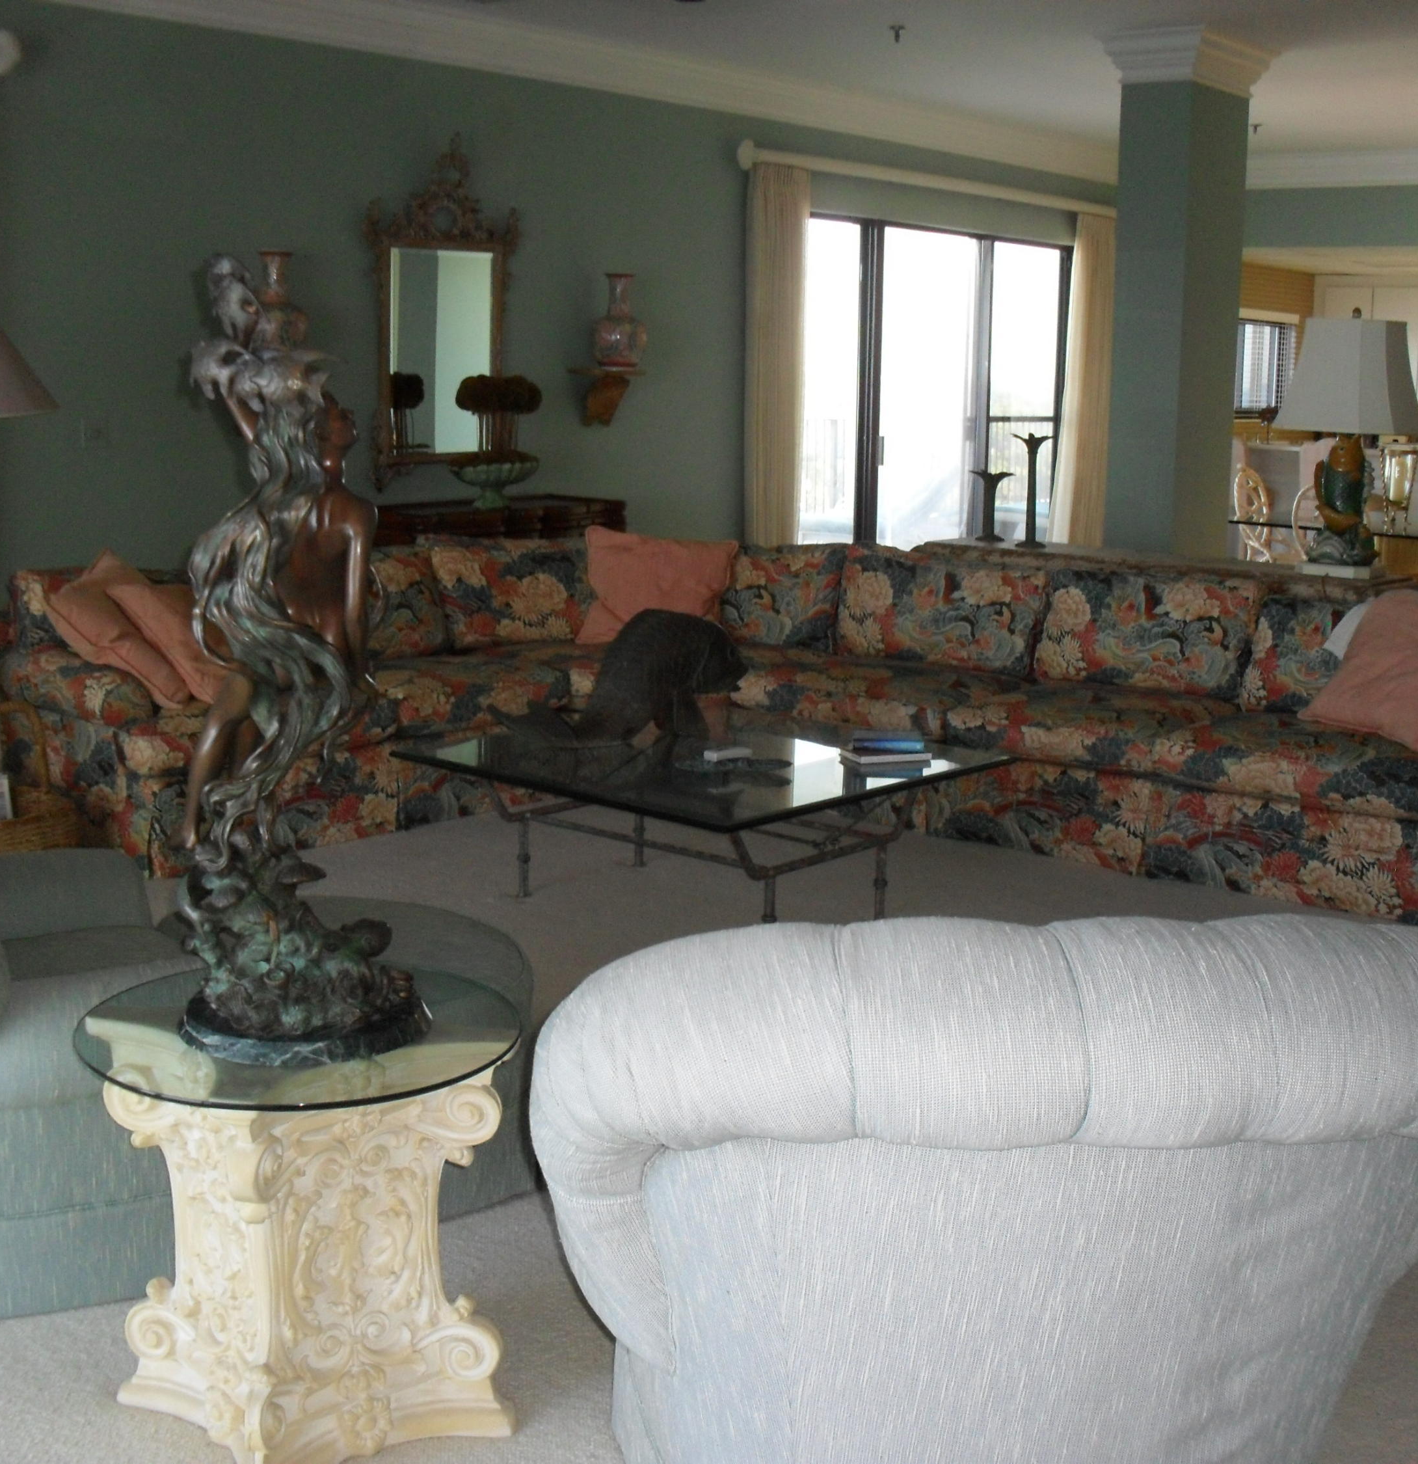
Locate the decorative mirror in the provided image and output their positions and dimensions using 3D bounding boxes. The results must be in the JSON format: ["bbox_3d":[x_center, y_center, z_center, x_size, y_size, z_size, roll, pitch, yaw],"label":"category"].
[{"bbox_3d":[-1.122,-1.774,8.372,0.080,1.448,0.852,10,13,39],"label":"decorative mirror"}]

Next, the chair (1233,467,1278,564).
[{"bbox_3d":[3.013,-0.842,10.075,0.560,0.980,0.480,10,13,39],"label":"chair"}]

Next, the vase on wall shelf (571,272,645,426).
[{"bbox_3d":[-0.470,-1.750,9.034,0.240,0.689,0.300,10,13,39],"label":"vase on wall shelf"}]

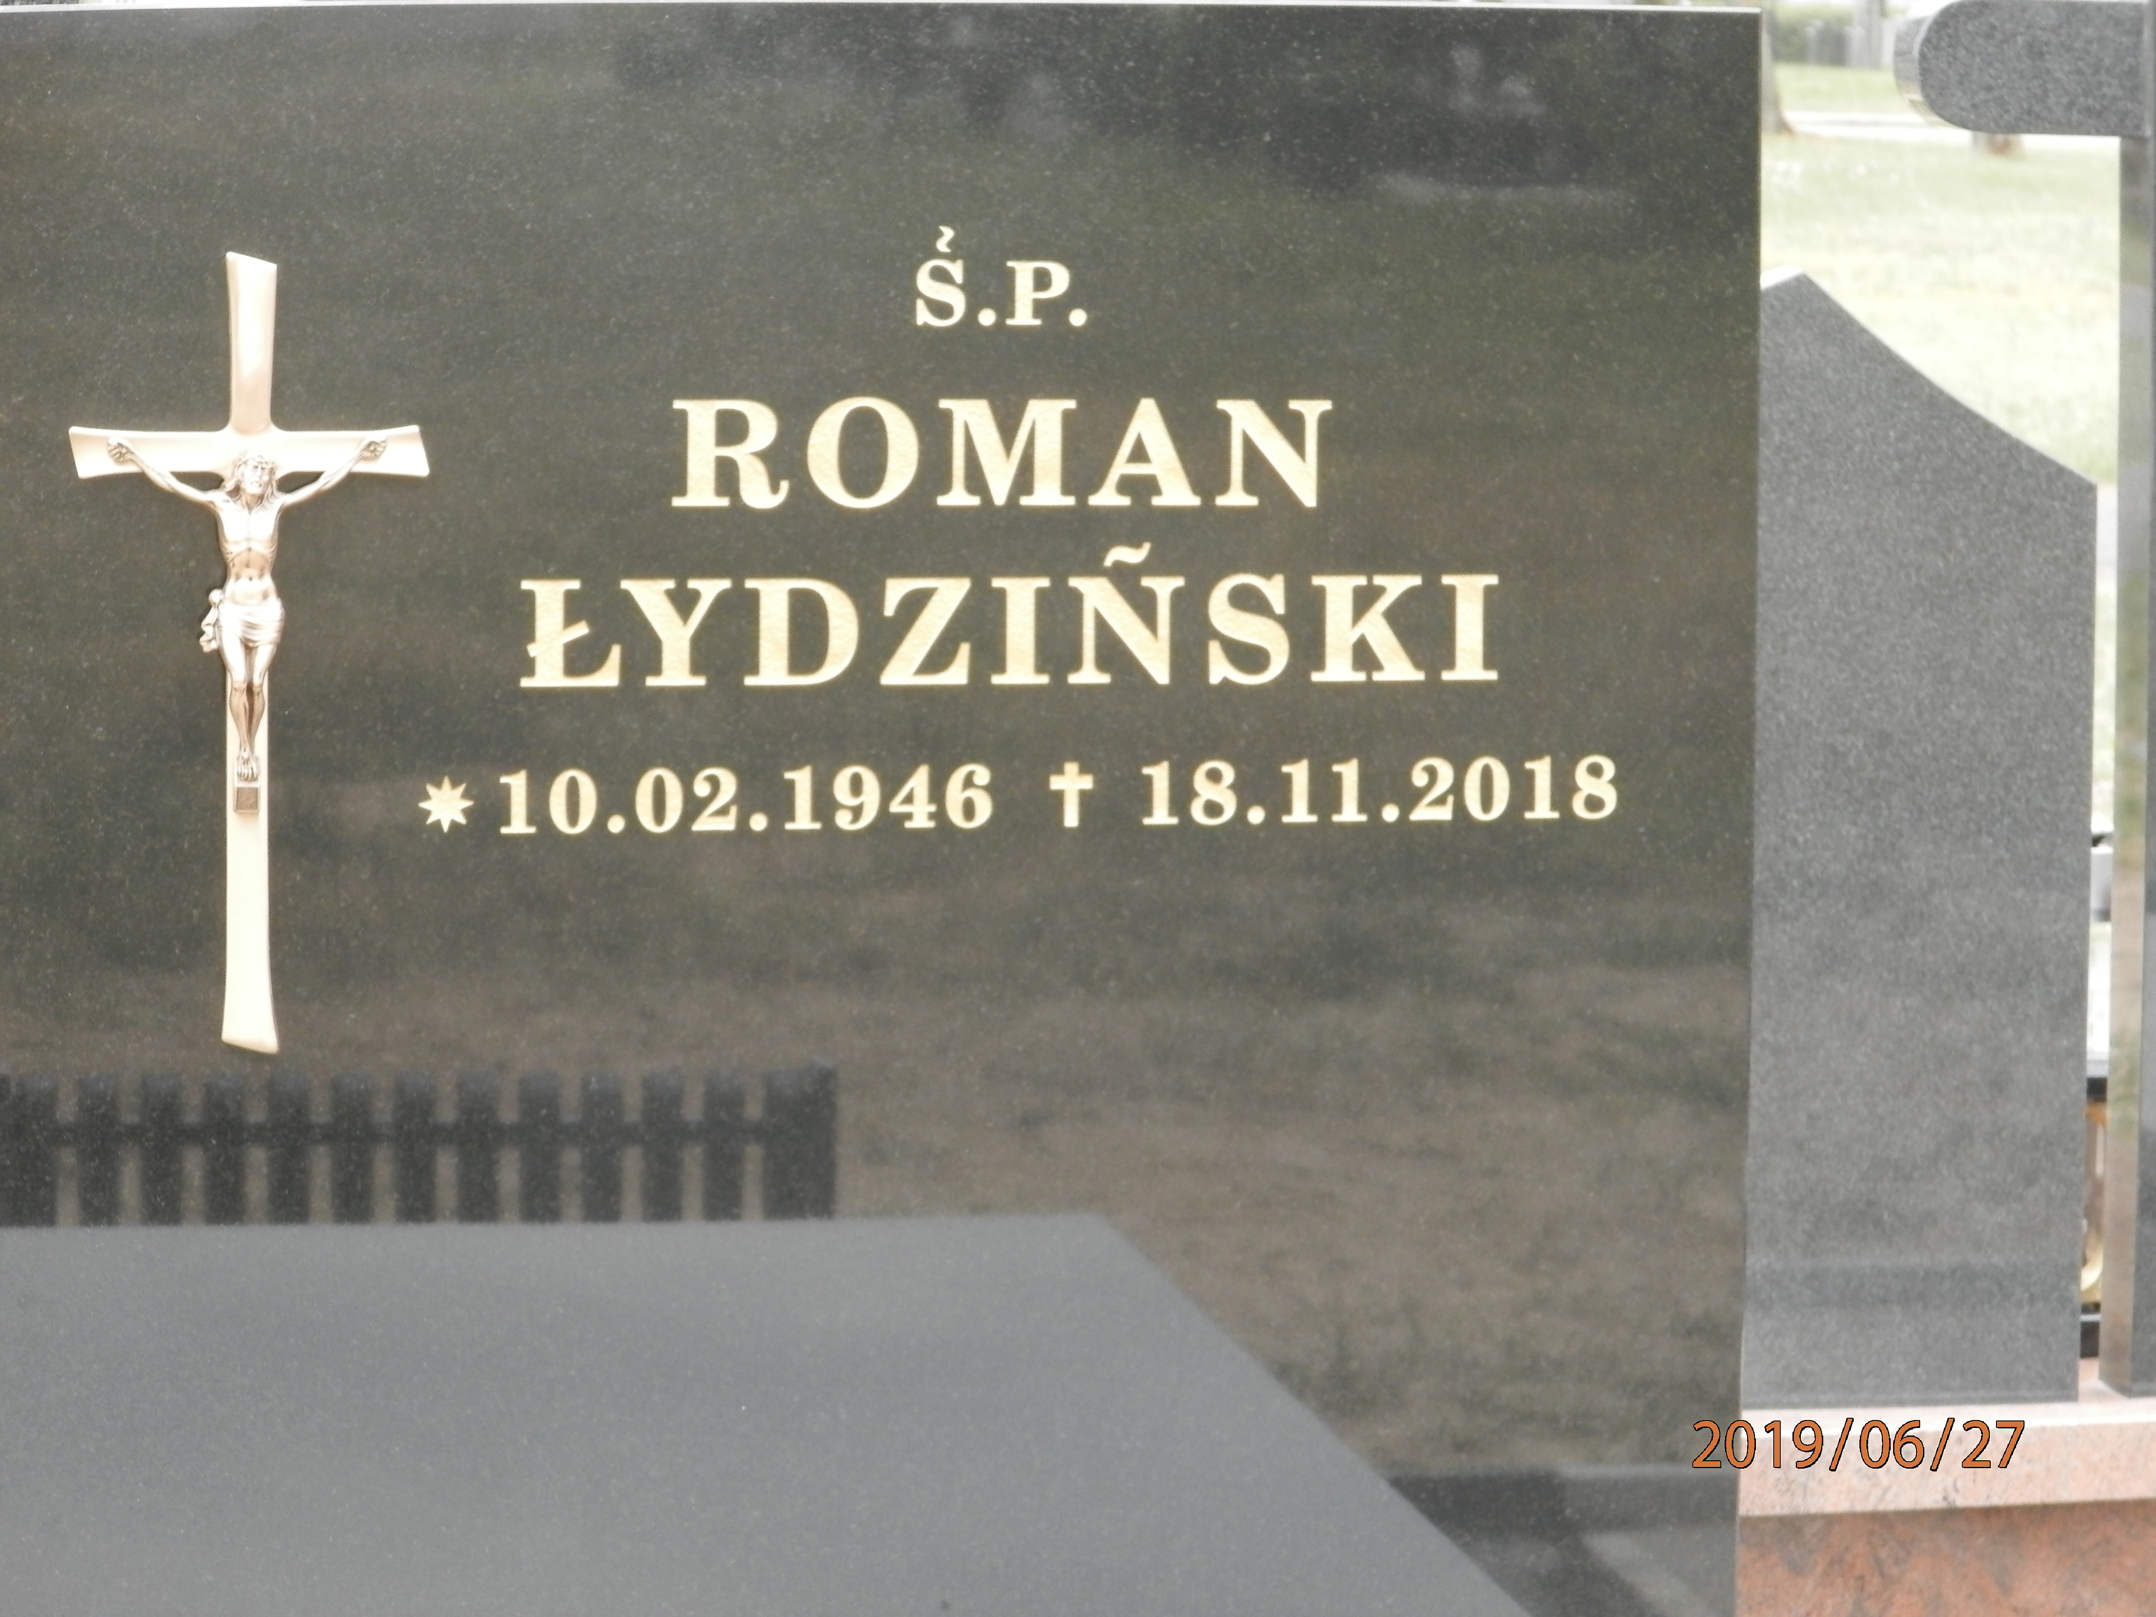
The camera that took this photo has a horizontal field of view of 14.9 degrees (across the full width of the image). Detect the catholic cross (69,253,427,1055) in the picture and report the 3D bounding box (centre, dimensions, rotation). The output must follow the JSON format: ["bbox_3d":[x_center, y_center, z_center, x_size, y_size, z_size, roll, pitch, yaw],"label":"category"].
[{"bbox_3d":[-0.417,-0.078,4.135,0.182,0.405,0.036,-1,6,-9],"label":"catholic cross"}]

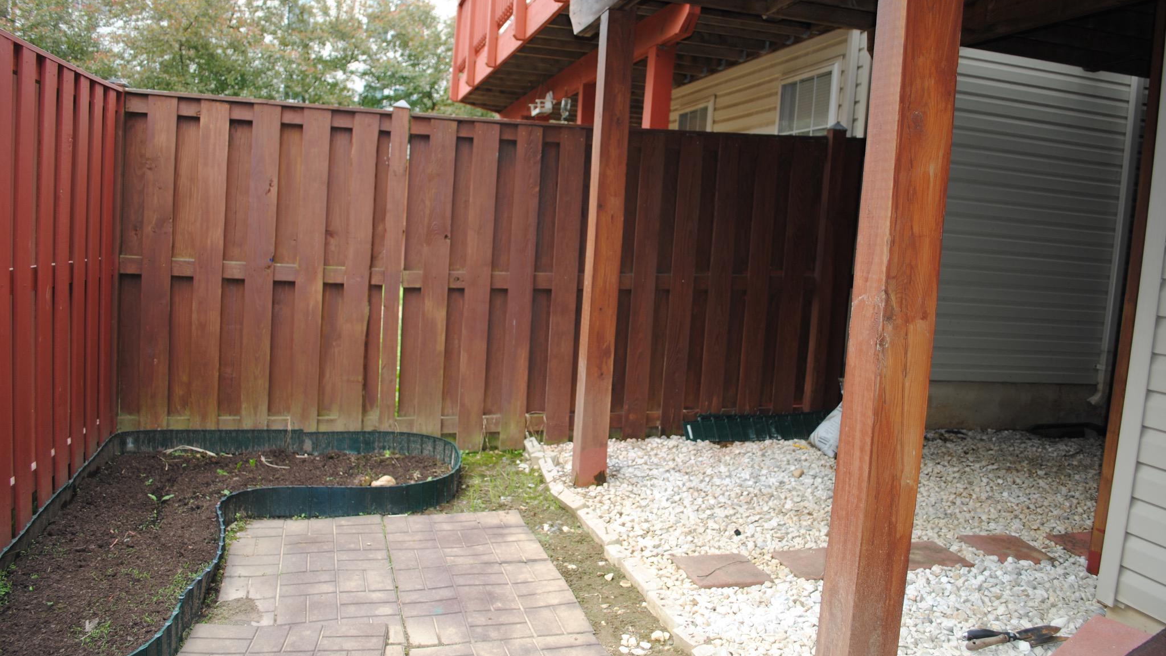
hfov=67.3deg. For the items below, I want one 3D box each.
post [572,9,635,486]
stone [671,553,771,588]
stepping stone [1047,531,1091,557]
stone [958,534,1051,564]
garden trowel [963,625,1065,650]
[{"bbox_3d":[0.099,-0.369,4.344,0.140,2.314,0.140,3,5,-16],"label":"post"},{"bbox_3d":[0.524,0.937,3.323,0.295,0.040,0.295,3,5,-16],"label":"stone"},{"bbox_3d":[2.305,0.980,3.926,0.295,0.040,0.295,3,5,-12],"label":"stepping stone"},{"bbox_3d":[1.850,0.965,3.811,0.295,0.040,0.295,3,5,-10],"label":"stone"},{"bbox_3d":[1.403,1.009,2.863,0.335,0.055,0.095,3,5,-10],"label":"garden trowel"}]

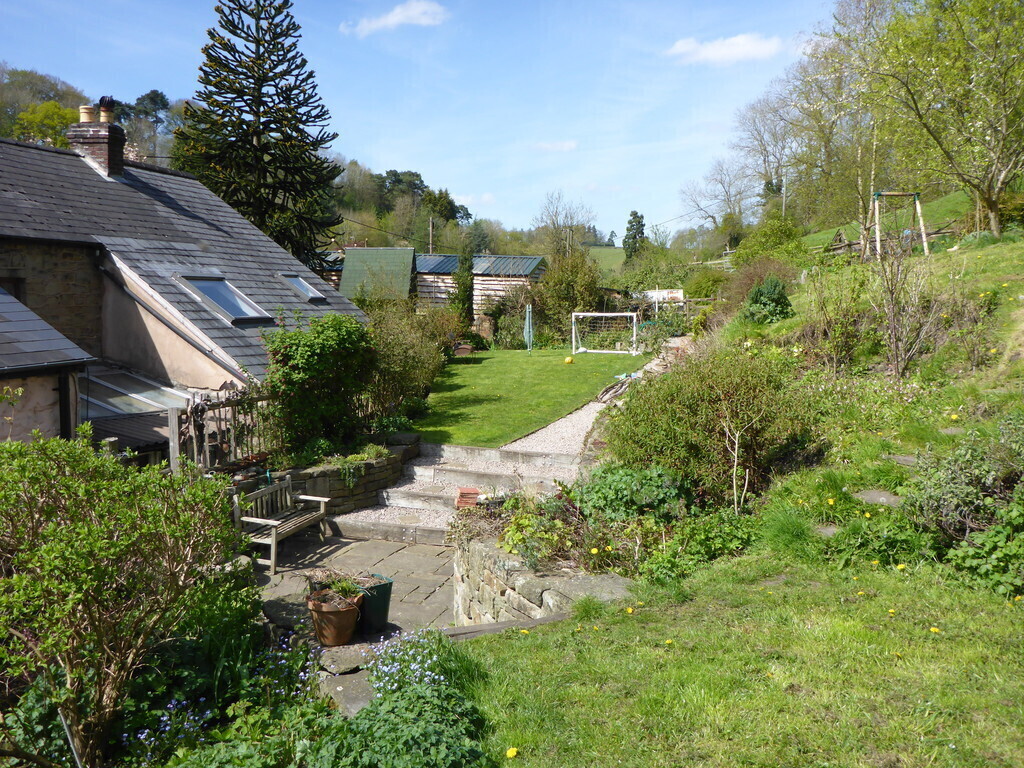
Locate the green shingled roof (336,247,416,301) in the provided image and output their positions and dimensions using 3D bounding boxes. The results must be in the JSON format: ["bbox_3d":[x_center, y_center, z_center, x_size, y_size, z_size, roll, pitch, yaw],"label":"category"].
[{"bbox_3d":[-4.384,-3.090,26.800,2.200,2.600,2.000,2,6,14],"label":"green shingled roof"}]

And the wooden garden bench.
[{"bbox_3d":[-2.961,1.745,10.565,0.620,0.900,1.420,2,6,14],"label":"wooden garden bench"}]

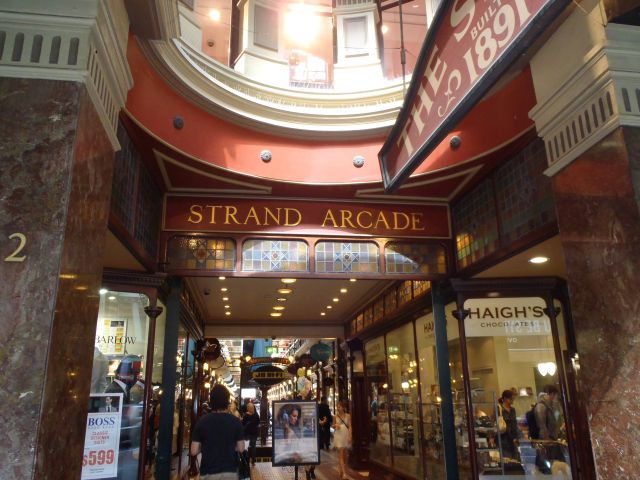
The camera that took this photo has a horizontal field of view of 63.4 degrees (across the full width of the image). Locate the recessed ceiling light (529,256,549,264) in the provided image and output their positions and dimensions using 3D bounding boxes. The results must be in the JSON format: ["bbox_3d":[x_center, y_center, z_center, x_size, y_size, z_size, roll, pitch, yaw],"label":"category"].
[{"bbox_3d":[2.654,0.248,6.273,0.190,0.050,0.190,1,-17,-8],"label":"recessed ceiling light"}]

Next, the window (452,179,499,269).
[{"bbox_3d":[2.050,-0.175,6.926,0.050,0.930,1.250,1,-17,-8],"label":"window"}]

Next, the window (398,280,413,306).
[{"bbox_3d":[1.482,0.921,9.104,0.050,0.400,0.860,1,-17,-8],"label":"window"}]

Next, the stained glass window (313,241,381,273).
[{"bbox_3d":[0.396,0.238,7.337,0.929,0.473,0.080,2,-17,-8],"label":"stained glass window"}]

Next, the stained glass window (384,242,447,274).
[{"bbox_3d":[1.389,0.262,7.476,0.925,0.484,0.080,2,-17,-8],"label":"stained glass window"}]

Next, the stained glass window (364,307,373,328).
[{"bbox_3d":[1.187,1.887,12.671,0.080,0.401,0.842,2,-17,-8],"label":"stained glass window"}]

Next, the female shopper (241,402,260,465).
[{"bbox_3d":[-1.836,5.169,13.881,0.480,1.620,0.320,1,-17,-8],"label":"female shopper"}]

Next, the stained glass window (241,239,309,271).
[{"bbox_3d":[-0.609,0.230,7.184,0.900,0.450,0.050,1,-17,-8],"label":"stained glass window"}]

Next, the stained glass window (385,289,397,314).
[{"bbox_3d":[1.471,1.293,10.759,0.080,0.399,0.907,2,-17,-8],"label":"stained glass window"}]

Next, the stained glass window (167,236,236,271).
[{"bbox_3d":[-1.604,0.203,7.047,0.910,0.455,0.050,1,-17,-8],"label":"stained glass window"}]

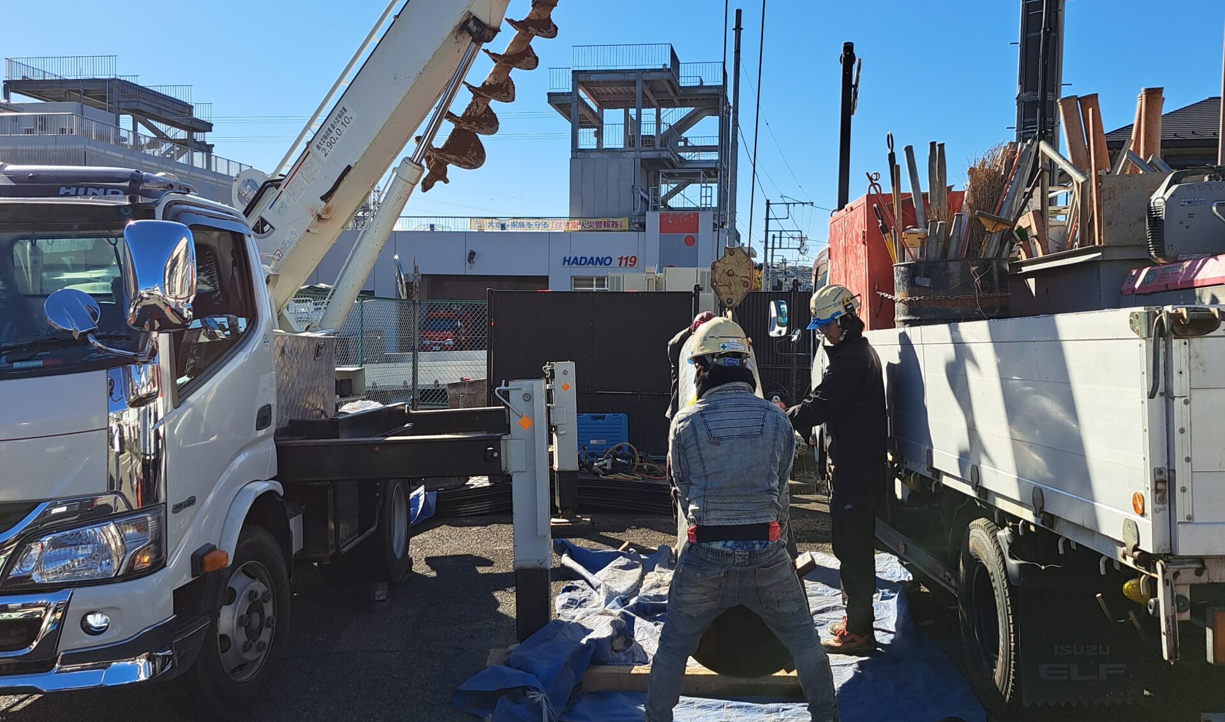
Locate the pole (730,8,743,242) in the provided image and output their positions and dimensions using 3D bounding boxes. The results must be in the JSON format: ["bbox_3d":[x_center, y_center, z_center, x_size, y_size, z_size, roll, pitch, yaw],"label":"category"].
[{"bbox_3d":[4.046,-5.887,38.000,0.270,11.800,0.270,1,3,0],"label":"pole"}]

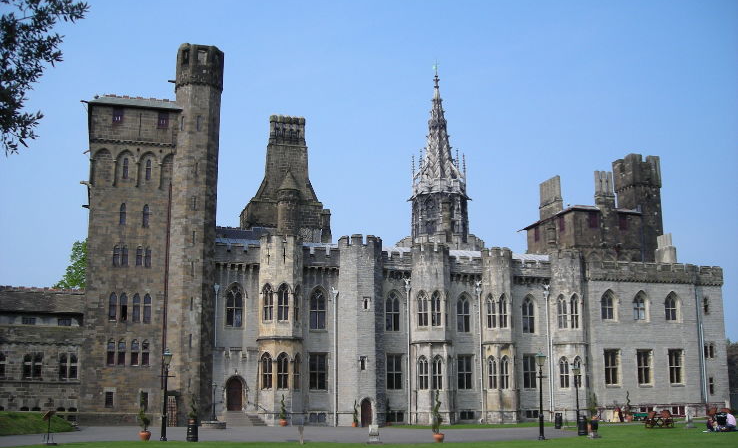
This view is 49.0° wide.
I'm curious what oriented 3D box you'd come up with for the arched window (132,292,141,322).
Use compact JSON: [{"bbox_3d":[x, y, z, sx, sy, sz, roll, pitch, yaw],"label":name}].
[{"bbox_3d":[-14.216,5.125,49.536,0.470,1.797,0.250,4,-12,-19],"label":"arched window"}]

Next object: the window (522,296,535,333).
[{"bbox_3d":[12.554,7.123,63.785,1.190,2.983,0.300,4,-11,-21],"label":"window"}]

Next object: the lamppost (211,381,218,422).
[{"bbox_3d":[-10.340,11.874,54.238,0.500,2.616,0.500,4,-11,-18],"label":"lamppost"}]

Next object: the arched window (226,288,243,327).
[{"bbox_3d":[-8.727,5.368,52.516,1.037,2.747,0.250,4,-12,-19],"label":"arched window"}]

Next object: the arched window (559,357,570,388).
[{"bbox_3d":[14.525,11.012,60.112,0.820,2.332,0.300,-6,-13,27],"label":"arched window"}]

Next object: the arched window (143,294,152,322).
[{"bbox_3d":[-15.226,5.809,55.707,0.557,2.055,0.300,3,-11,-15],"label":"arched window"}]

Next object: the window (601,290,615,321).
[{"bbox_3d":[18.200,6.231,61.905,1.216,2.217,0.250,4,-12,-19],"label":"window"}]

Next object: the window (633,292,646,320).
[{"bbox_3d":[22.475,6.801,67.210,1.233,2.404,0.300,3,-11,-15],"label":"window"}]

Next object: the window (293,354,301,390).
[{"bbox_3d":[-5.112,10.406,57.005,0.300,2.696,0.966,-5,-12,26],"label":"window"}]

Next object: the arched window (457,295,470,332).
[{"bbox_3d":[6.731,6.371,57.805,1.062,2.739,0.250,4,-12,-19],"label":"arched window"}]

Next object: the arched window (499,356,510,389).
[{"bbox_3d":[10.281,11.205,61.148,0.910,2.523,0.300,4,-11,-21],"label":"arched window"}]

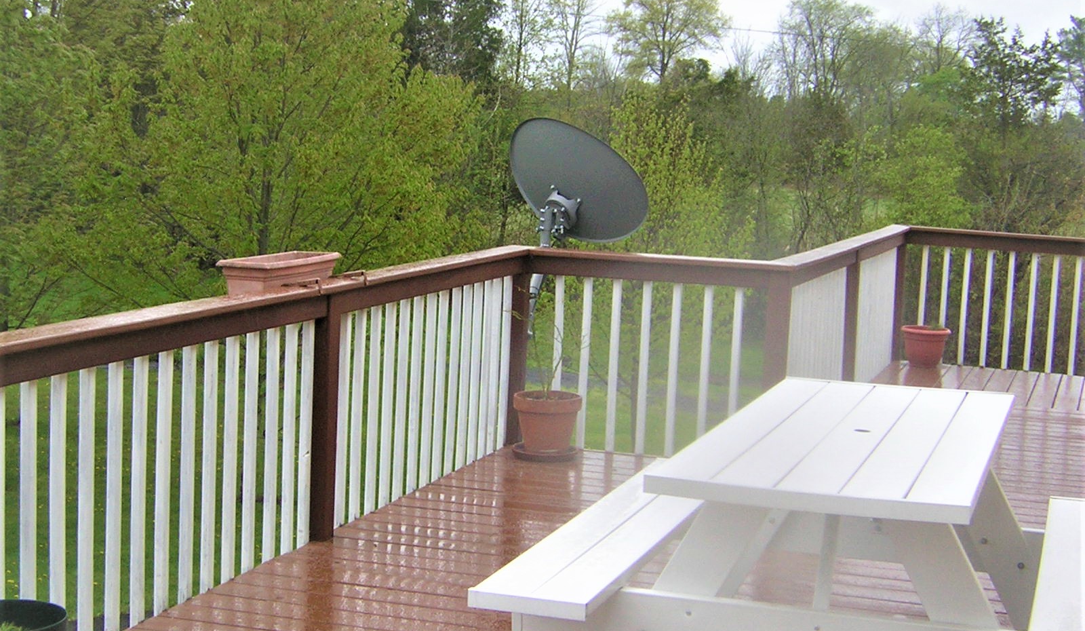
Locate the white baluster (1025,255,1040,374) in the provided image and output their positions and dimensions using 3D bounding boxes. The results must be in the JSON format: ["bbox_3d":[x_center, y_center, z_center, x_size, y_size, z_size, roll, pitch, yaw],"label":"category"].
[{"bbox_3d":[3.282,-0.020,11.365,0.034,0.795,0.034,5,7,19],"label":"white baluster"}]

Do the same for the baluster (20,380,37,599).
[{"bbox_3d":[-1.381,0.568,4.540,0.034,0.860,0.034,4,7,18],"label":"baluster"}]

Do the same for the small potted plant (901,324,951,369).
[{"bbox_3d":[2.594,0.202,11.433,0.340,0.280,0.340,5,7,19],"label":"small potted plant"}]

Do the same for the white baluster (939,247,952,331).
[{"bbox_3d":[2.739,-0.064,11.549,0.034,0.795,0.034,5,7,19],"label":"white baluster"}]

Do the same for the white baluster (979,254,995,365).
[{"bbox_3d":[3.030,-0.044,11.538,0.034,0.860,0.034,4,7,18],"label":"white baluster"}]

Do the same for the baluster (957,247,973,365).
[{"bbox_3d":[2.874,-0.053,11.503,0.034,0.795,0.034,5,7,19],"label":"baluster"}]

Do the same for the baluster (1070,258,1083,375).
[{"bbox_3d":[3.545,0.001,11.235,0.035,0.795,0.035,5,8,19],"label":"baluster"}]

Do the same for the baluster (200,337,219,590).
[{"bbox_3d":[-1.064,0.475,5.426,0.034,0.815,0.034,5,7,19],"label":"baluster"}]

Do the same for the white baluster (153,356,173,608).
[{"bbox_3d":[-1.161,0.504,5.188,0.034,0.860,0.034,4,7,18],"label":"white baluster"}]

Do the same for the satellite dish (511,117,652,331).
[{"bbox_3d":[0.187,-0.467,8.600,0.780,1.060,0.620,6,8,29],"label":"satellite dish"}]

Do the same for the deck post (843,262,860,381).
[{"bbox_3d":[1.752,0.075,9.717,0.089,0.893,0.089,4,7,18],"label":"deck post"}]

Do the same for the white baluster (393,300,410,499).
[{"bbox_3d":[-0.578,0.338,6.946,0.035,0.823,0.035,5,7,19],"label":"white baluster"}]

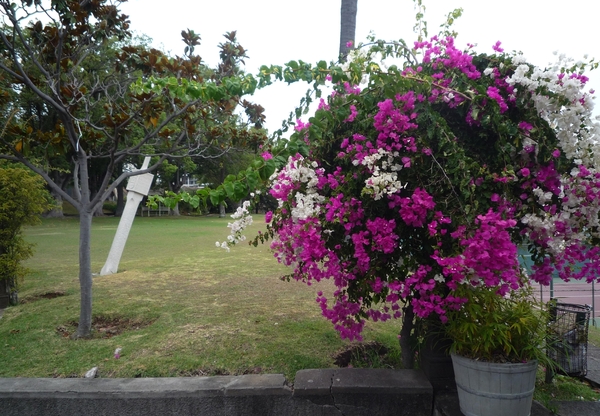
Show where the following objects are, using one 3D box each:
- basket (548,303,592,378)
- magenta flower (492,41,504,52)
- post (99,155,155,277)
[{"bbox_3d":[2.667,1.300,4.300,0.360,0.650,0.360,-1,-1,32],"label":"basket"},{"bbox_3d":[1.832,-1.491,4.000,0.100,0.100,0.090,0,-1,25],"label":"magenta flower"},{"bbox_3d":[-3.178,0.165,8.030,0.300,2.330,0.300,14,-5,38],"label":"post"}]

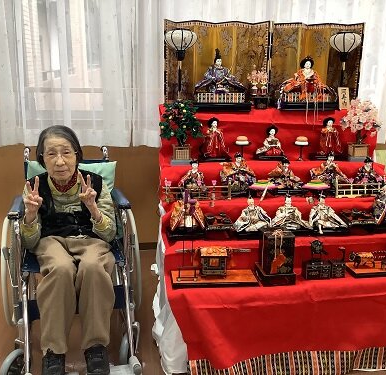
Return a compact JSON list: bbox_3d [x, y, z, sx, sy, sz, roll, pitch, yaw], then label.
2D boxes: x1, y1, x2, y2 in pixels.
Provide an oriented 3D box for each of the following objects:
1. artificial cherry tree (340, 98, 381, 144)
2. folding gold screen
[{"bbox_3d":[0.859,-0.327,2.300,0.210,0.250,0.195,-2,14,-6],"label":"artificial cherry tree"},{"bbox_3d":[0.405,-0.700,2.556,1.120,0.445,0.130,-2,14,-6],"label":"folding gold screen"}]

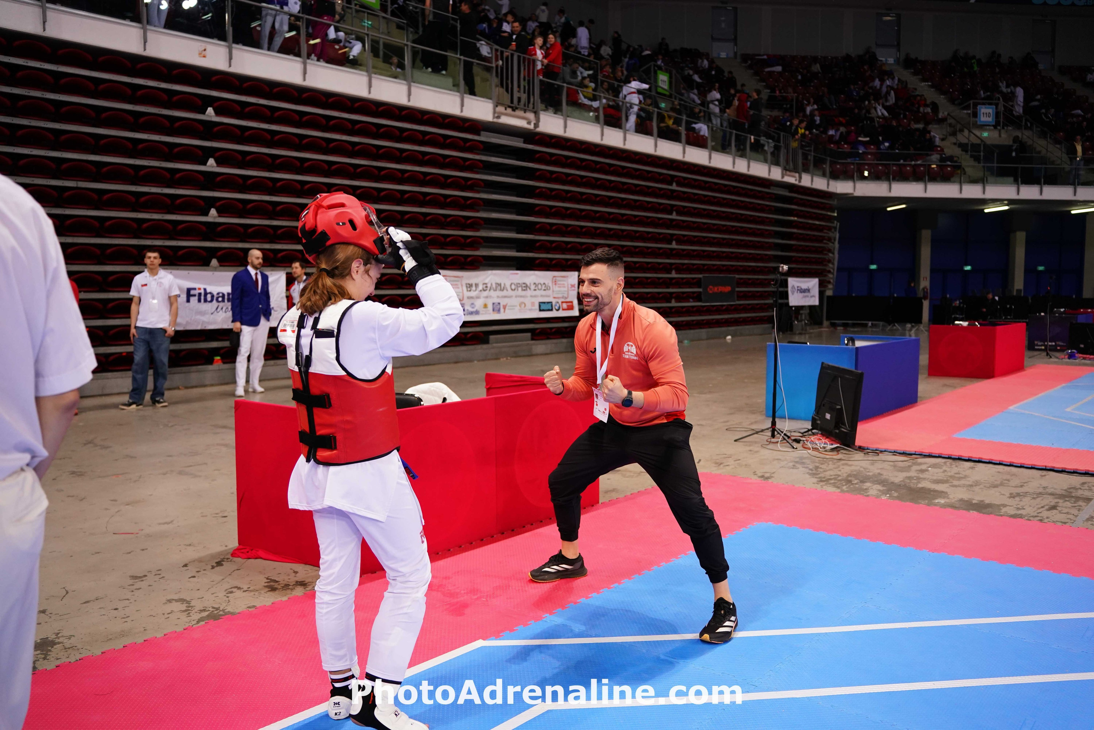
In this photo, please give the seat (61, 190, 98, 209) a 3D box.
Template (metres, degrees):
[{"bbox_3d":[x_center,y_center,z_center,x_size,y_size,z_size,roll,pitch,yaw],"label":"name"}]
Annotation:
[{"bbox_3d":[-6.031,-2.130,10.967,0.390,0.280,0.470,4,7,40],"label":"seat"}]

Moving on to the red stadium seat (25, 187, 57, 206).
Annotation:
[{"bbox_3d":[-6.331,-2.093,10.611,0.390,0.280,0.470,4,7,40],"label":"red stadium seat"}]

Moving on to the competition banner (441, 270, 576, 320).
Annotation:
[{"bbox_3d":[-0.692,-1.365,16.671,0.050,0.970,4.080,4,7,42],"label":"competition banner"}]

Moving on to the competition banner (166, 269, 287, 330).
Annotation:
[{"bbox_3d":[-4.598,-0.917,12.035,0.030,0.818,2.003,3,6,44],"label":"competition banner"}]

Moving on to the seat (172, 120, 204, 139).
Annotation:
[{"bbox_3d":[-5.110,-3.345,12.098,0.320,0.270,0.440,4,7,42],"label":"seat"}]

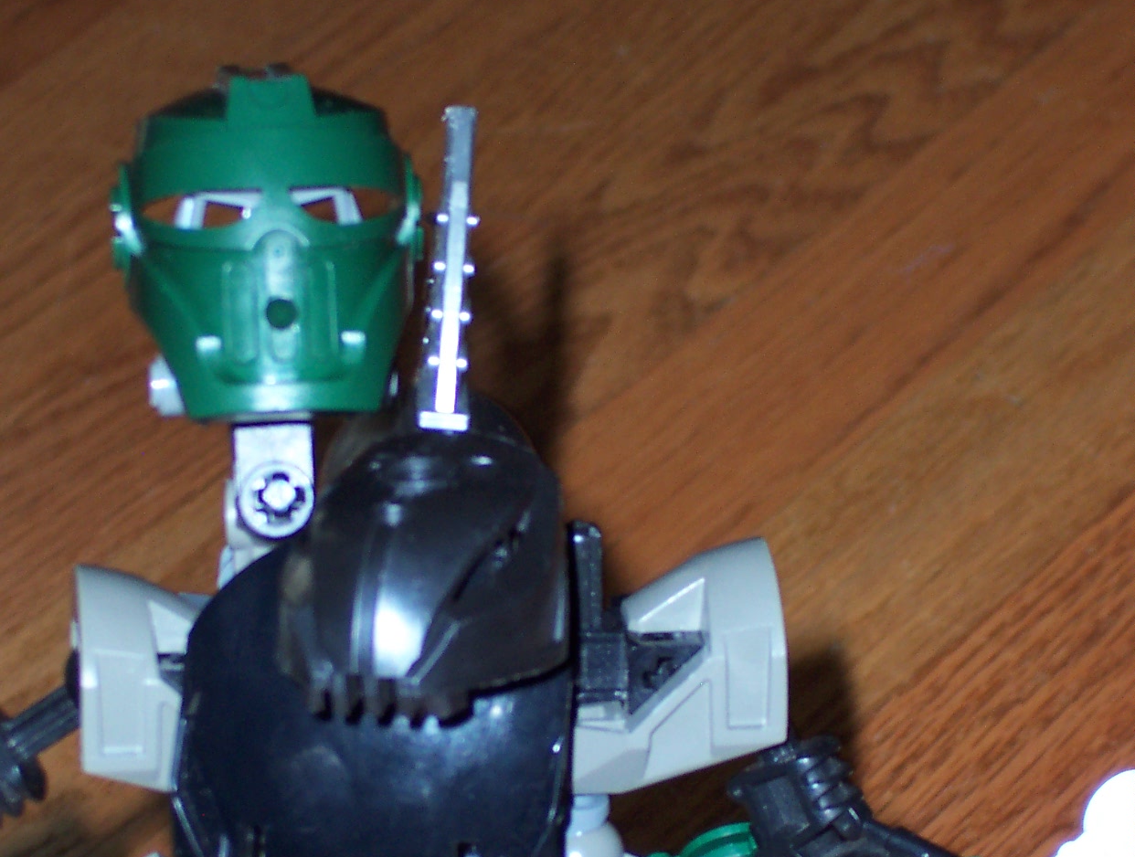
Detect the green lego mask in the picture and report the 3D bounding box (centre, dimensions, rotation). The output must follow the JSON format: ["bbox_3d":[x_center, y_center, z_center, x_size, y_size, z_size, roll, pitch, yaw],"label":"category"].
[{"bbox_3d":[-0.030,-0.019,0.632,0.032,0.036,0.023,-2,7,-4],"label":"green lego mask"}]

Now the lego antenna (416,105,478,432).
[{"bbox_3d":[-0.013,-0.017,0.662,0.005,0.005,0.036,4,78,-3],"label":"lego antenna"}]

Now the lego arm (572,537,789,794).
[{"bbox_3d":[0.012,0.026,0.685,0.025,0.028,0.021,-2,11,-9],"label":"lego arm"}]

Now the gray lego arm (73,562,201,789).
[{"bbox_3d":[-0.042,0.028,0.685,0.025,0.028,0.021,-1,10,-6],"label":"gray lego arm"}]

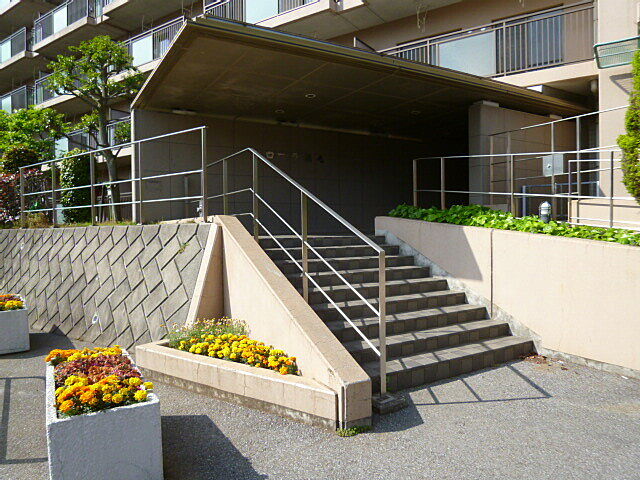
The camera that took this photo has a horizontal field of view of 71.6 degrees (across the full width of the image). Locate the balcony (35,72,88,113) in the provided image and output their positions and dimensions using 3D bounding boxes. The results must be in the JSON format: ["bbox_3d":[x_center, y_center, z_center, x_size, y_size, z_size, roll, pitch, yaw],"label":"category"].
[{"bbox_3d":[-10.848,-6.588,19.549,4.750,1.360,1.150,0,2,35],"label":"balcony"}]

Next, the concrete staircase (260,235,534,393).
[{"bbox_3d":[0.582,0.641,5.377,2.622,1.297,2.715,-1,2,-31],"label":"concrete staircase"}]

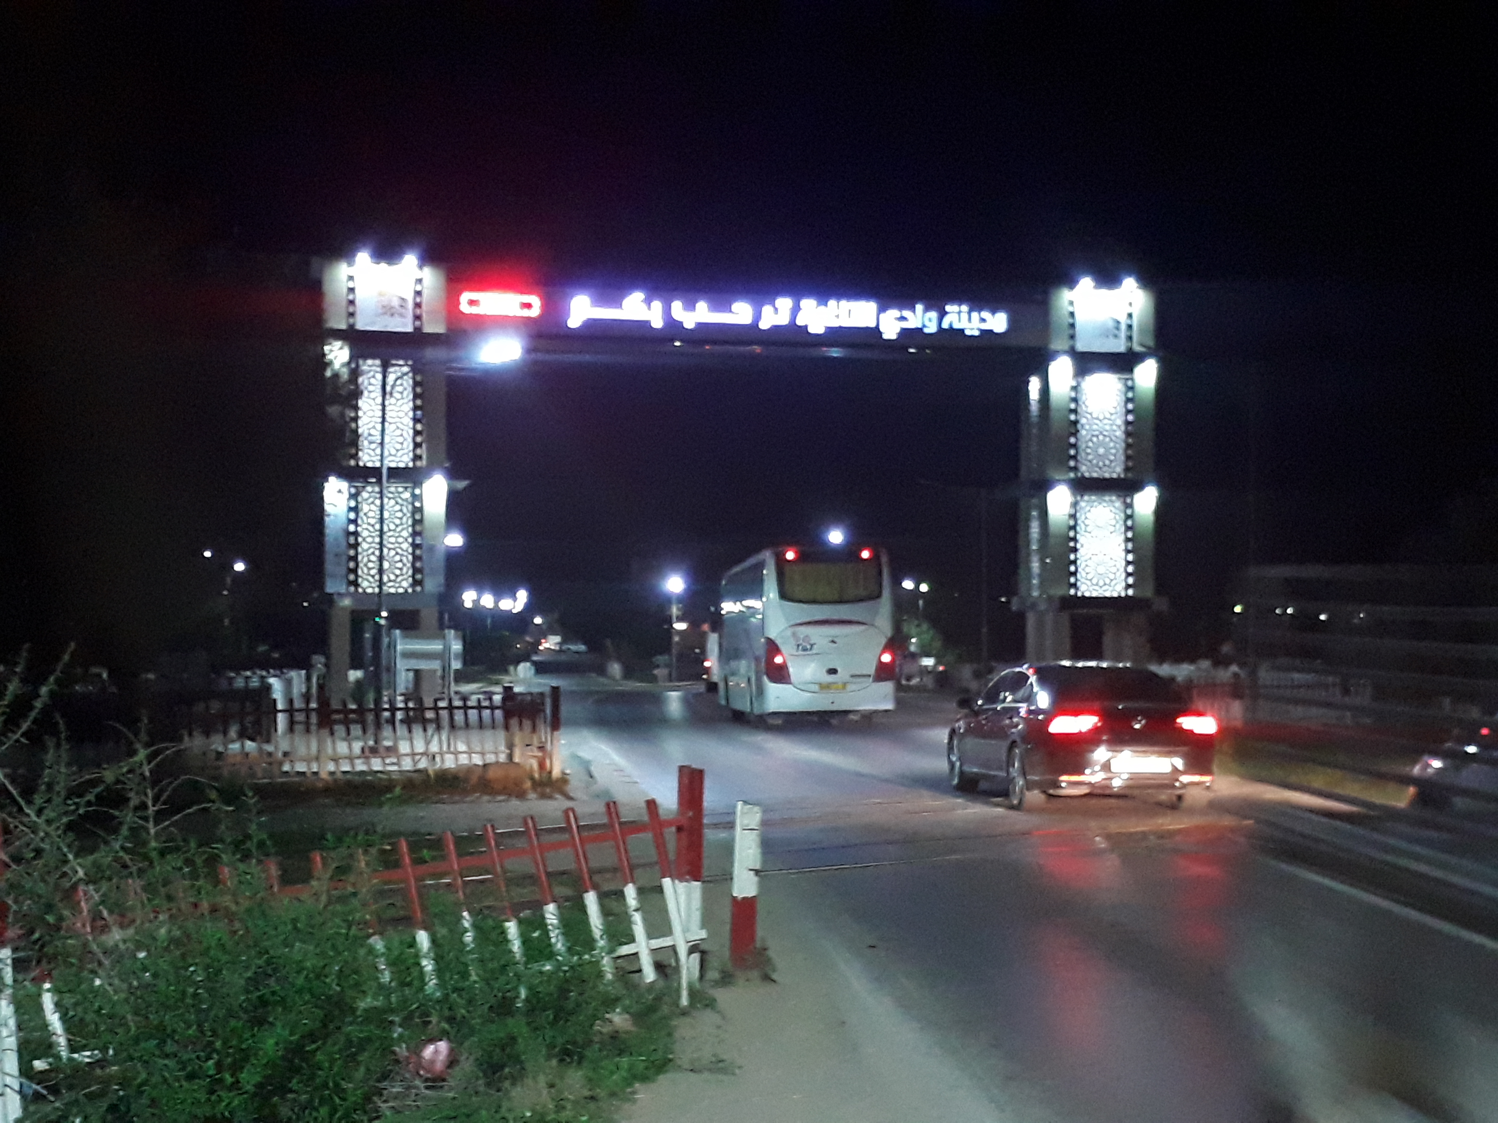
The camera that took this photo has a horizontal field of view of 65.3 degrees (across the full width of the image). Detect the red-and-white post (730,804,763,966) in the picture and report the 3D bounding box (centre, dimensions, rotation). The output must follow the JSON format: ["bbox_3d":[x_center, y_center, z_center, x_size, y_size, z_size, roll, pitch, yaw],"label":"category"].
[{"bbox_3d":[-0.014,1.530,5.550,0.120,0.800,0.120,2,-4,-6],"label":"red-and-white post"}]

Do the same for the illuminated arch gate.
[{"bbox_3d":[0.000,-1.800,30.800,21.200,11.000,2.600,1,-4,-5],"label":"illuminated arch gate"}]

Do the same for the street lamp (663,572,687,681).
[{"bbox_3d":[-3.180,2.830,50.000,0.700,4.600,0.600,0,-4,0],"label":"street lamp"}]

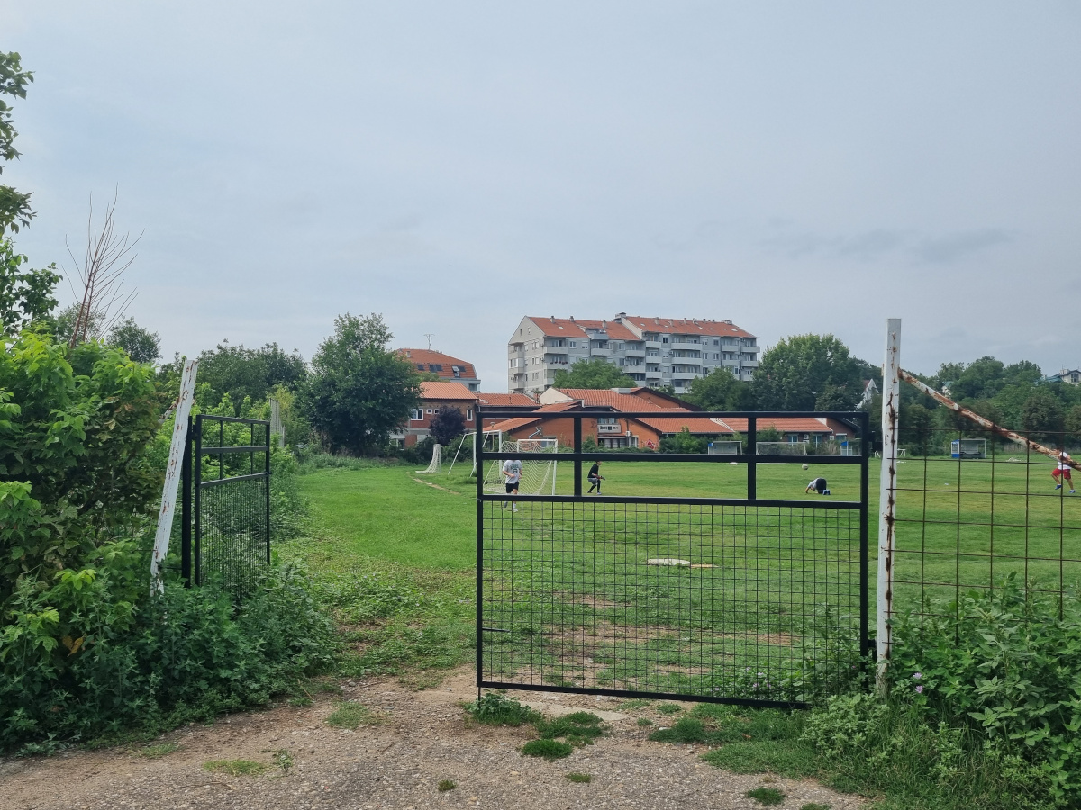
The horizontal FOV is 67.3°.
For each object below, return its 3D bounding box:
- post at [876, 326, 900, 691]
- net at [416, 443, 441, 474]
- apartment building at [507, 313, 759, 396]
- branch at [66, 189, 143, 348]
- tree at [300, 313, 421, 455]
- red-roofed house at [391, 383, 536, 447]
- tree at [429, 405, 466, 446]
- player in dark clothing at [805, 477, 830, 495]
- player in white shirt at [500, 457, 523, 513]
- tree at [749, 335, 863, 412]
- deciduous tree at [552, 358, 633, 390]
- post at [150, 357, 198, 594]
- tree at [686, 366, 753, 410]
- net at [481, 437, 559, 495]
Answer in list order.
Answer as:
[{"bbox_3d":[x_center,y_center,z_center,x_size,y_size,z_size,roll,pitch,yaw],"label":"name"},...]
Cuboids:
[{"bbox_3d":[2.260,0.673,5.285,0.085,2.460,0.085,2,-2,11],"label":"post"},{"bbox_3d":[-7.850,3.654,56.194,1.500,2.050,5.000,1,-3,-12],"label":"net"},{"bbox_3d":[18.848,-4.385,164.884,48.000,26.800,18.000,1,-3,-24],"label":"apartment building"},{"bbox_3d":[-4.301,-1.327,8.000,0.700,1.580,0.600,1,-3,-28],"label":"branch"},{"bbox_3d":[-14.237,-1.231,64.255,9.300,11.940,9.000,0,-2,0],"label":"tree"},{"bbox_3d":[-9.000,1.734,85.166,15.000,7.800,10.000,1,-3,-17],"label":"red-roofed house"},{"bbox_3d":[-8.851,2.756,76.953,3.300,5.430,3.300,0,-3,0],"label":"tree"},{"bbox_3d":[10.911,3.202,32.191,0.580,0.660,1.050,1,-3,-16],"label":"player in dark clothing"},{"bbox_3d":[-0.808,2.284,23.923,0.580,1.740,0.550,1,-3,-12],"label":"player in white shirt"},{"bbox_3d":[39.609,-1.721,120.378,16.000,17.710,14.500,0,-2,0],"label":"tree"},{"bbox_3d":[7.337,0.177,115.288,11.300,13.480,10.500,0,-2,0],"label":"deciduous tree"},{"bbox_3d":[-2.493,0.720,5.424,0.075,2.080,0.075,7,-3,18],"label":"post"},{"bbox_3d":[25.638,0.681,117.270,10.000,12.640,9.500,0,-2,0],"label":"tree"},{"bbox_3d":[-0.850,2.291,30.243,1.500,2.000,4.900,1,-3,-16],"label":"net"}]

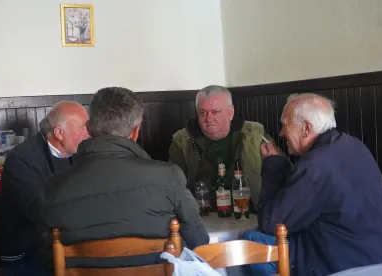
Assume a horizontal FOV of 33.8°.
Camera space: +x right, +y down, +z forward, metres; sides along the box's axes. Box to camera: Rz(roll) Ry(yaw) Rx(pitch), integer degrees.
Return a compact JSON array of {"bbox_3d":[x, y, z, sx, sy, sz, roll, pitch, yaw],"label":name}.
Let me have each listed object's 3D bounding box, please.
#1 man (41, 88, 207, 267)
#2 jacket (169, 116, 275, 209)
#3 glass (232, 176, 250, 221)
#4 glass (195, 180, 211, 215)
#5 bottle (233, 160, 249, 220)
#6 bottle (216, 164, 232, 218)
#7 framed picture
[{"bbox_3d":[-0.225,0.454,2.265,0.580,1.250,0.700,-2,2,11],"label":"man"},{"bbox_3d":[0.166,0.223,3.086,0.540,0.640,0.420,-2,2,6],"label":"jacket"},{"bbox_3d":[0.213,0.255,2.697,0.075,0.185,0.075,-2,2,0],"label":"glass"},{"bbox_3d":[0.049,0.267,2.837,0.072,0.160,0.072,-2,2,0],"label":"glass"},{"bbox_3d":[0.213,0.221,2.765,0.068,0.260,0.068,-2,2,0],"label":"bottle"},{"bbox_3d":[0.145,0.222,2.816,0.068,0.252,0.068,-2,2,0],"label":"bottle"},{"bbox_3d":[-0.596,-0.589,3.300,0.173,0.217,0.020,-3,2,-28],"label":"framed picture"}]

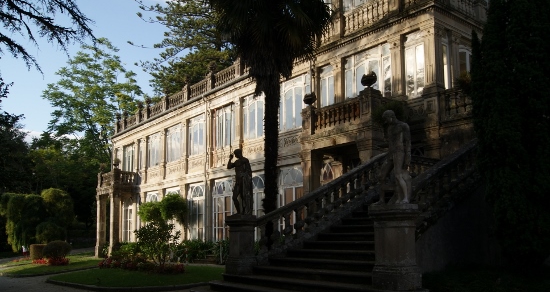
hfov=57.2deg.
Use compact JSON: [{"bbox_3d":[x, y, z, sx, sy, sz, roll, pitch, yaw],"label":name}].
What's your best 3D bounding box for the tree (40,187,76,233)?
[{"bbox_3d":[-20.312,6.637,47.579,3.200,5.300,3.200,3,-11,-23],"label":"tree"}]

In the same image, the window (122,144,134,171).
[{"bbox_3d":[-10.966,1.096,38.099,0.220,2.300,1.850,6,-12,-37],"label":"window"}]

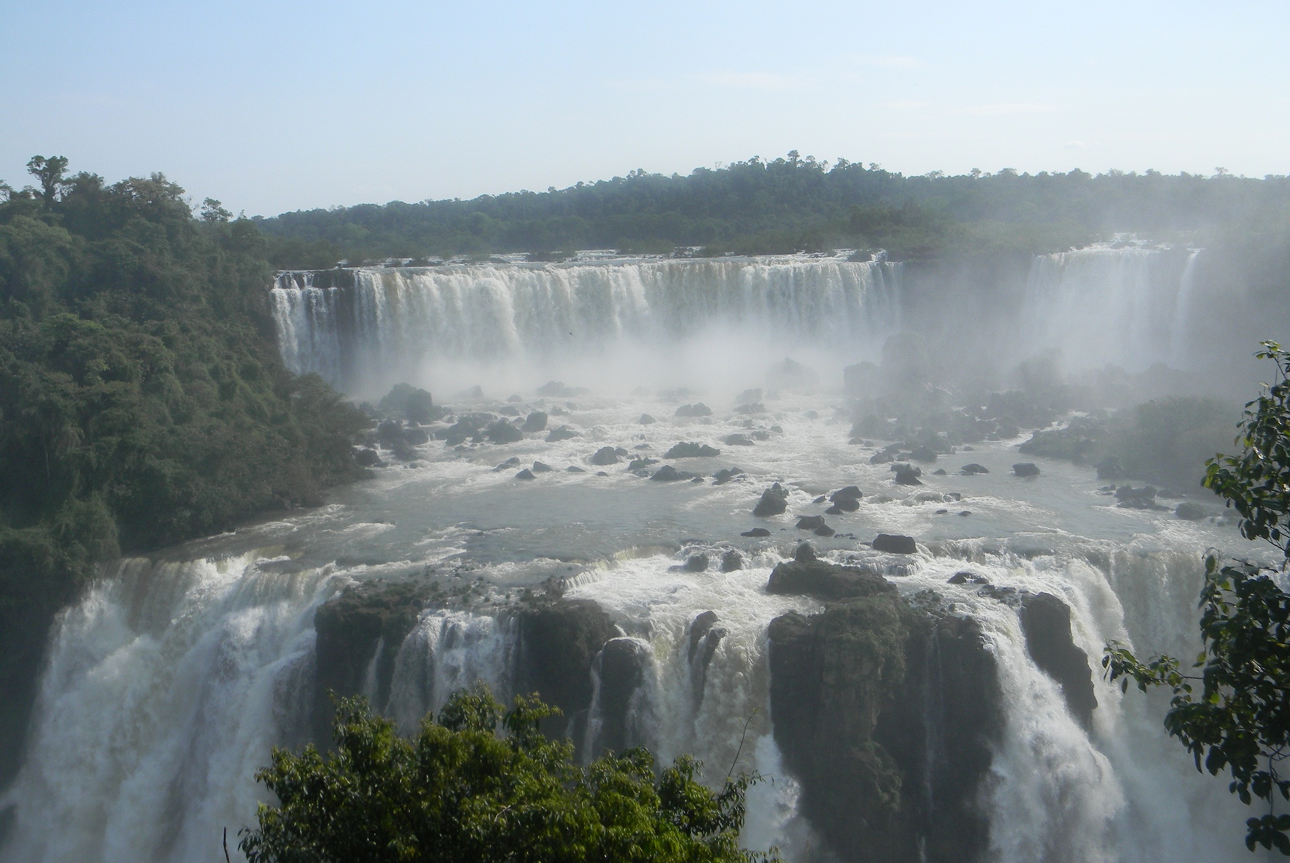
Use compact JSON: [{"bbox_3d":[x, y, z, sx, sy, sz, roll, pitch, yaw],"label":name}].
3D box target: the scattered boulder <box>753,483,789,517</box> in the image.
[{"bbox_3d":[16.080,8.810,195.000,4.700,3.900,4.200,0,8,0],"label":"scattered boulder"}]

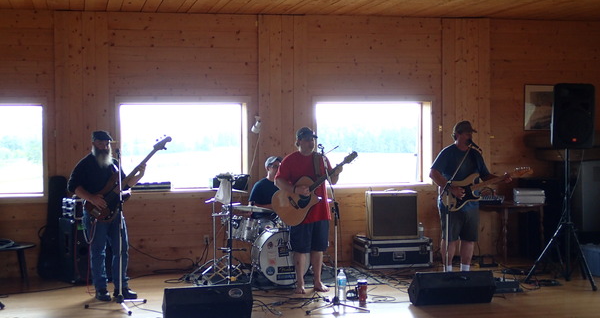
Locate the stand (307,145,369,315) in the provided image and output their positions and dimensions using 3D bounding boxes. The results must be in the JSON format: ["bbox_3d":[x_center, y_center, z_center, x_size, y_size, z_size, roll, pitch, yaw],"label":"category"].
[{"bbox_3d":[0.340,0.630,8.034,0.580,1.520,0.600,-1,2,0],"label":"stand"}]

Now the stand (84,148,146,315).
[{"bbox_3d":[-1.756,0.658,8.011,0.560,1.500,0.600,0,2,0],"label":"stand"}]

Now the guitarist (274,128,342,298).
[{"bbox_3d":[0.077,0.508,8.779,0.600,1.710,0.500,-2,2,-20],"label":"guitarist"}]

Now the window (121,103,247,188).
[{"bbox_3d":[-1.400,-0.143,10.120,1.500,1.060,0.130,-1,2,-14],"label":"window"}]

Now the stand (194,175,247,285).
[{"bbox_3d":[-0.825,0.763,8.977,0.520,1.200,0.480,0,2,0],"label":"stand"}]

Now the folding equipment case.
[{"bbox_3d":[1.157,1.132,10.424,0.810,0.320,0.480,-1,2,-12],"label":"folding equipment case"}]

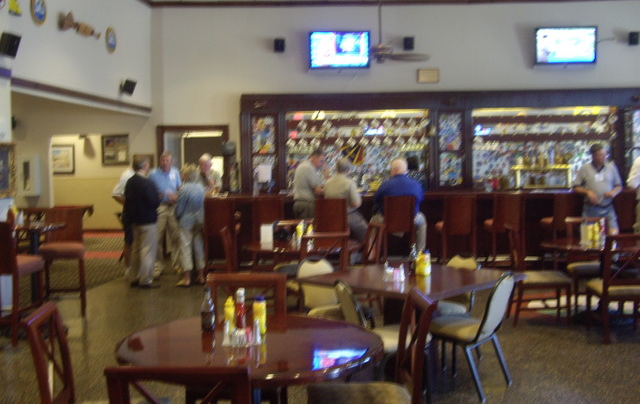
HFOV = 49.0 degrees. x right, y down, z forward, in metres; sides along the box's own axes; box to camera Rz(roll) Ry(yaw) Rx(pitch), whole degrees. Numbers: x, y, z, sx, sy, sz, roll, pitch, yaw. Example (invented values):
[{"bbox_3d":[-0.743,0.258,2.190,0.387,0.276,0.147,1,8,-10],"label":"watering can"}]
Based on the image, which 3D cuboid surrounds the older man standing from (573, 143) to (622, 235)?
[{"bbox_3d":[3.759,0.109,9.519,0.660,1.770,0.420,-2,3,-18],"label":"older man standing"}]

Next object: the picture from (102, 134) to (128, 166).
[{"bbox_3d":[-5.056,-1.272,17.456,0.690,0.770,0.040,-1,3,3],"label":"picture"}]

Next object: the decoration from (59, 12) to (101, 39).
[{"bbox_3d":[-3.369,-2.497,9.919,0.110,0.270,1.130,0,3,6],"label":"decoration"}]

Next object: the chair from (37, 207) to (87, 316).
[{"bbox_3d":[-2.728,0.630,7.462,0.440,1.110,0.500,-1,3,-17],"label":"chair"}]

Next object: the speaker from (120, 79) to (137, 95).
[{"bbox_3d":[-3.127,-1.877,11.550,0.145,0.220,0.170,33,20,29],"label":"speaker"}]

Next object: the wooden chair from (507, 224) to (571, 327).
[{"bbox_3d":[2.142,0.718,6.933,0.560,0.950,0.440,0,3,1],"label":"wooden chair"}]

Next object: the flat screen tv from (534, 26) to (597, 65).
[{"bbox_3d":[4.307,-2.740,12.300,1.060,0.650,0.100,-1,9,4],"label":"flat screen tv"}]

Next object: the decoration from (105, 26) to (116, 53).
[{"bbox_3d":[-3.041,-2.358,10.197,0.040,0.390,0.390,-1,3,5],"label":"decoration"}]

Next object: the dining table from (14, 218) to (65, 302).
[{"bbox_3d":[-2.820,0.759,6.750,0.660,1.020,0.700,-1,3,-2],"label":"dining table"}]

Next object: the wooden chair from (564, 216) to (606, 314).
[{"bbox_3d":[2.754,0.652,7.261,0.450,0.930,0.520,0,3,9],"label":"wooden chair"}]

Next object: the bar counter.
[{"bbox_3d":[1.540,0.436,10.354,6.400,1.100,0.720,-1,3,3],"label":"bar counter"}]

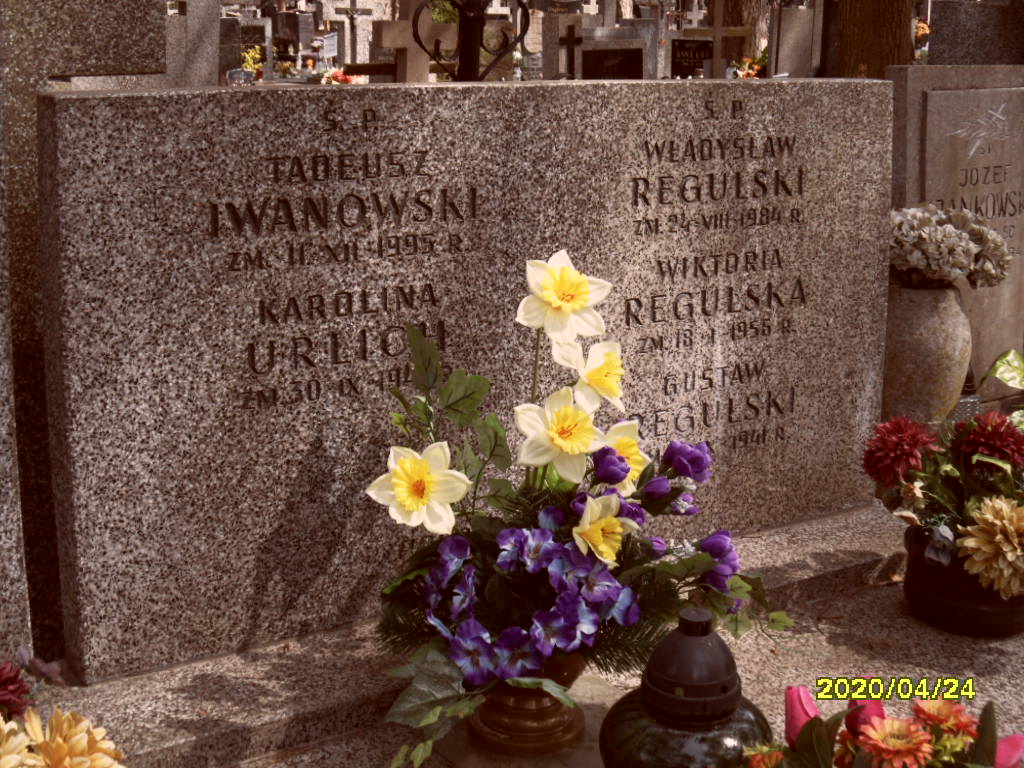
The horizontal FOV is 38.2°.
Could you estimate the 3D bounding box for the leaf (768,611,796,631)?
[{"bbox_3d":[0.271,0.237,1.480,0.027,0.019,0.012,-2,12,-10],"label":"leaf"}]

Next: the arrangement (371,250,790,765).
[{"bbox_3d":[0.067,0.117,1.449,0.370,0.490,0.290,-2,12,-10],"label":"arrangement"}]

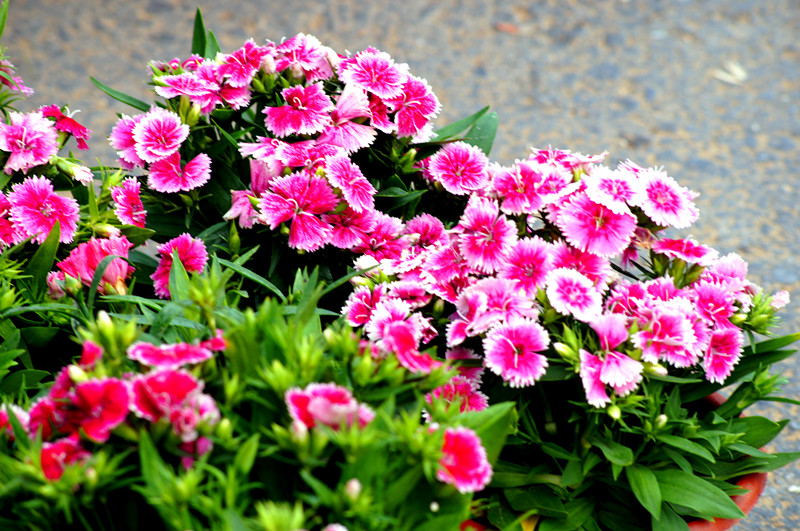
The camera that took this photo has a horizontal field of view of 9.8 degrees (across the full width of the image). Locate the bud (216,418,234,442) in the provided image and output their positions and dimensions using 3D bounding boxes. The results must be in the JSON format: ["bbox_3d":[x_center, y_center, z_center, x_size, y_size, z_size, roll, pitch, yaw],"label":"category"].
[{"bbox_3d":[-0.089,0.084,2.380,0.008,0.013,0.008,-8,24,0],"label":"bud"}]

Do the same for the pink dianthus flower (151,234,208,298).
[{"bbox_3d":[-0.122,0.001,2.580,0.034,0.015,0.036,23,79,28],"label":"pink dianthus flower"}]

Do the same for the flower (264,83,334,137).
[{"bbox_3d":[-0.054,-0.084,2.500,0.037,0.016,0.033,-7,61,-10],"label":"flower"}]

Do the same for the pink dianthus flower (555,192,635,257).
[{"bbox_3d":[0.104,-0.021,2.470,0.042,0.016,0.038,-1,66,3],"label":"pink dianthus flower"}]

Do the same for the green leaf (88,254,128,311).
[{"bbox_3d":[-0.152,0.009,2.430,0.021,0.033,0.012,-5,38,-7],"label":"green leaf"}]

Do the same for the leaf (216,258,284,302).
[{"bbox_3d":[-0.081,0.008,2.540,0.048,0.009,0.008,32,29,-18],"label":"leaf"}]

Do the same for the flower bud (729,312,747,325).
[{"bbox_3d":[0.177,0.028,2.450,0.011,0.006,0.006,-12,73,18],"label":"flower bud"}]

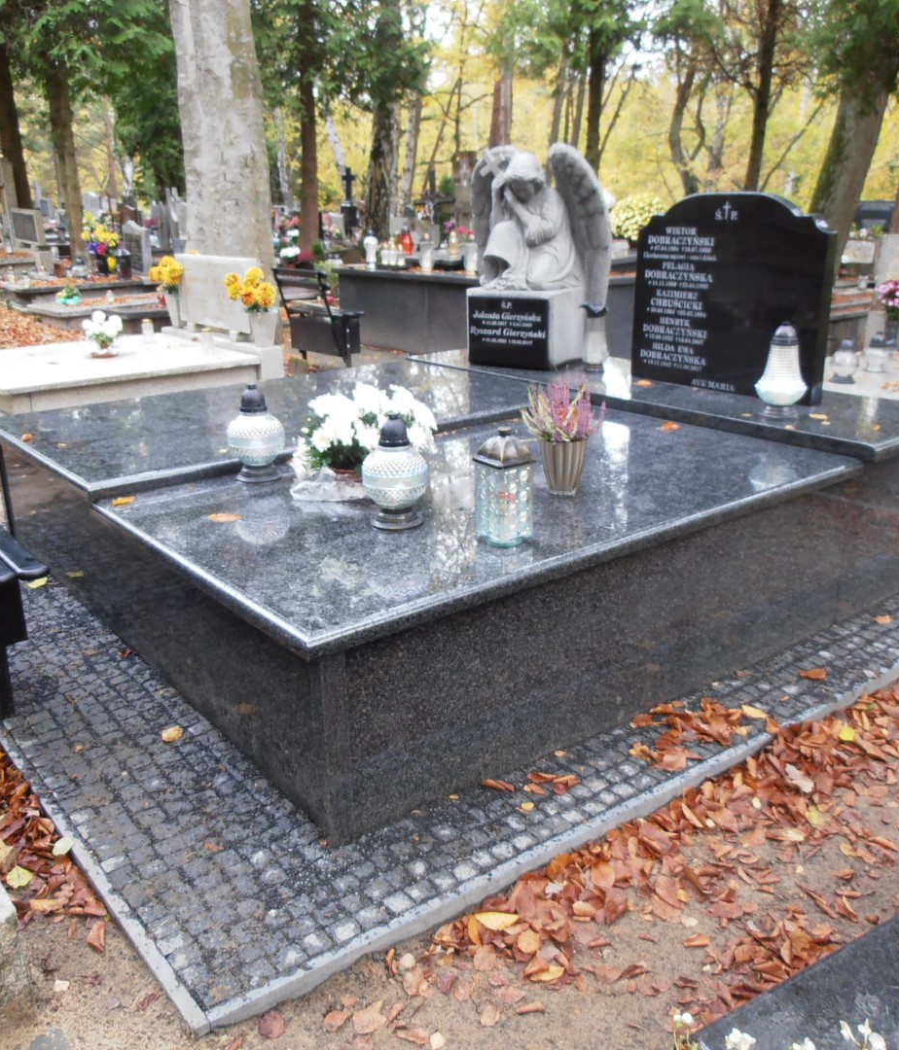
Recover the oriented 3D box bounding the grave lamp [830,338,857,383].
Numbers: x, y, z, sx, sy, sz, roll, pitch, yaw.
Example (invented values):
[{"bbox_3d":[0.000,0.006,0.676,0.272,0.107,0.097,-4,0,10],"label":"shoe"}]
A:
[{"bbox_3d":[2.064,-0.861,5.064,0.152,0.227,0.152,-14,22,-35],"label":"grave lamp"}]

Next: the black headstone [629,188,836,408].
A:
[{"bbox_3d":[1.181,-0.988,4.168,0.064,0.816,1.008,-14,21,-31],"label":"black headstone"}]

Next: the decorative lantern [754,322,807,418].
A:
[{"bbox_3d":[1.194,-0.555,3.460,0.186,0.327,0.186,-14,22,-35],"label":"decorative lantern"}]

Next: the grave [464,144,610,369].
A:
[{"bbox_3d":[0.380,-1.286,4.665,0.731,1.008,0.416,11,21,33],"label":"grave"}]

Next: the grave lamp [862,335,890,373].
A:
[{"bbox_3d":[2.379,-0.960,5.393,0.153,0.205,0.153,-14,22,-35],"label":"grave lamp"}]

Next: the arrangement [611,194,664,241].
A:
[{"bbox_3d":[1.806,-2.920,9.240,0.563,0.466,0.581,-1,19,0],"label":"arrangement"}]

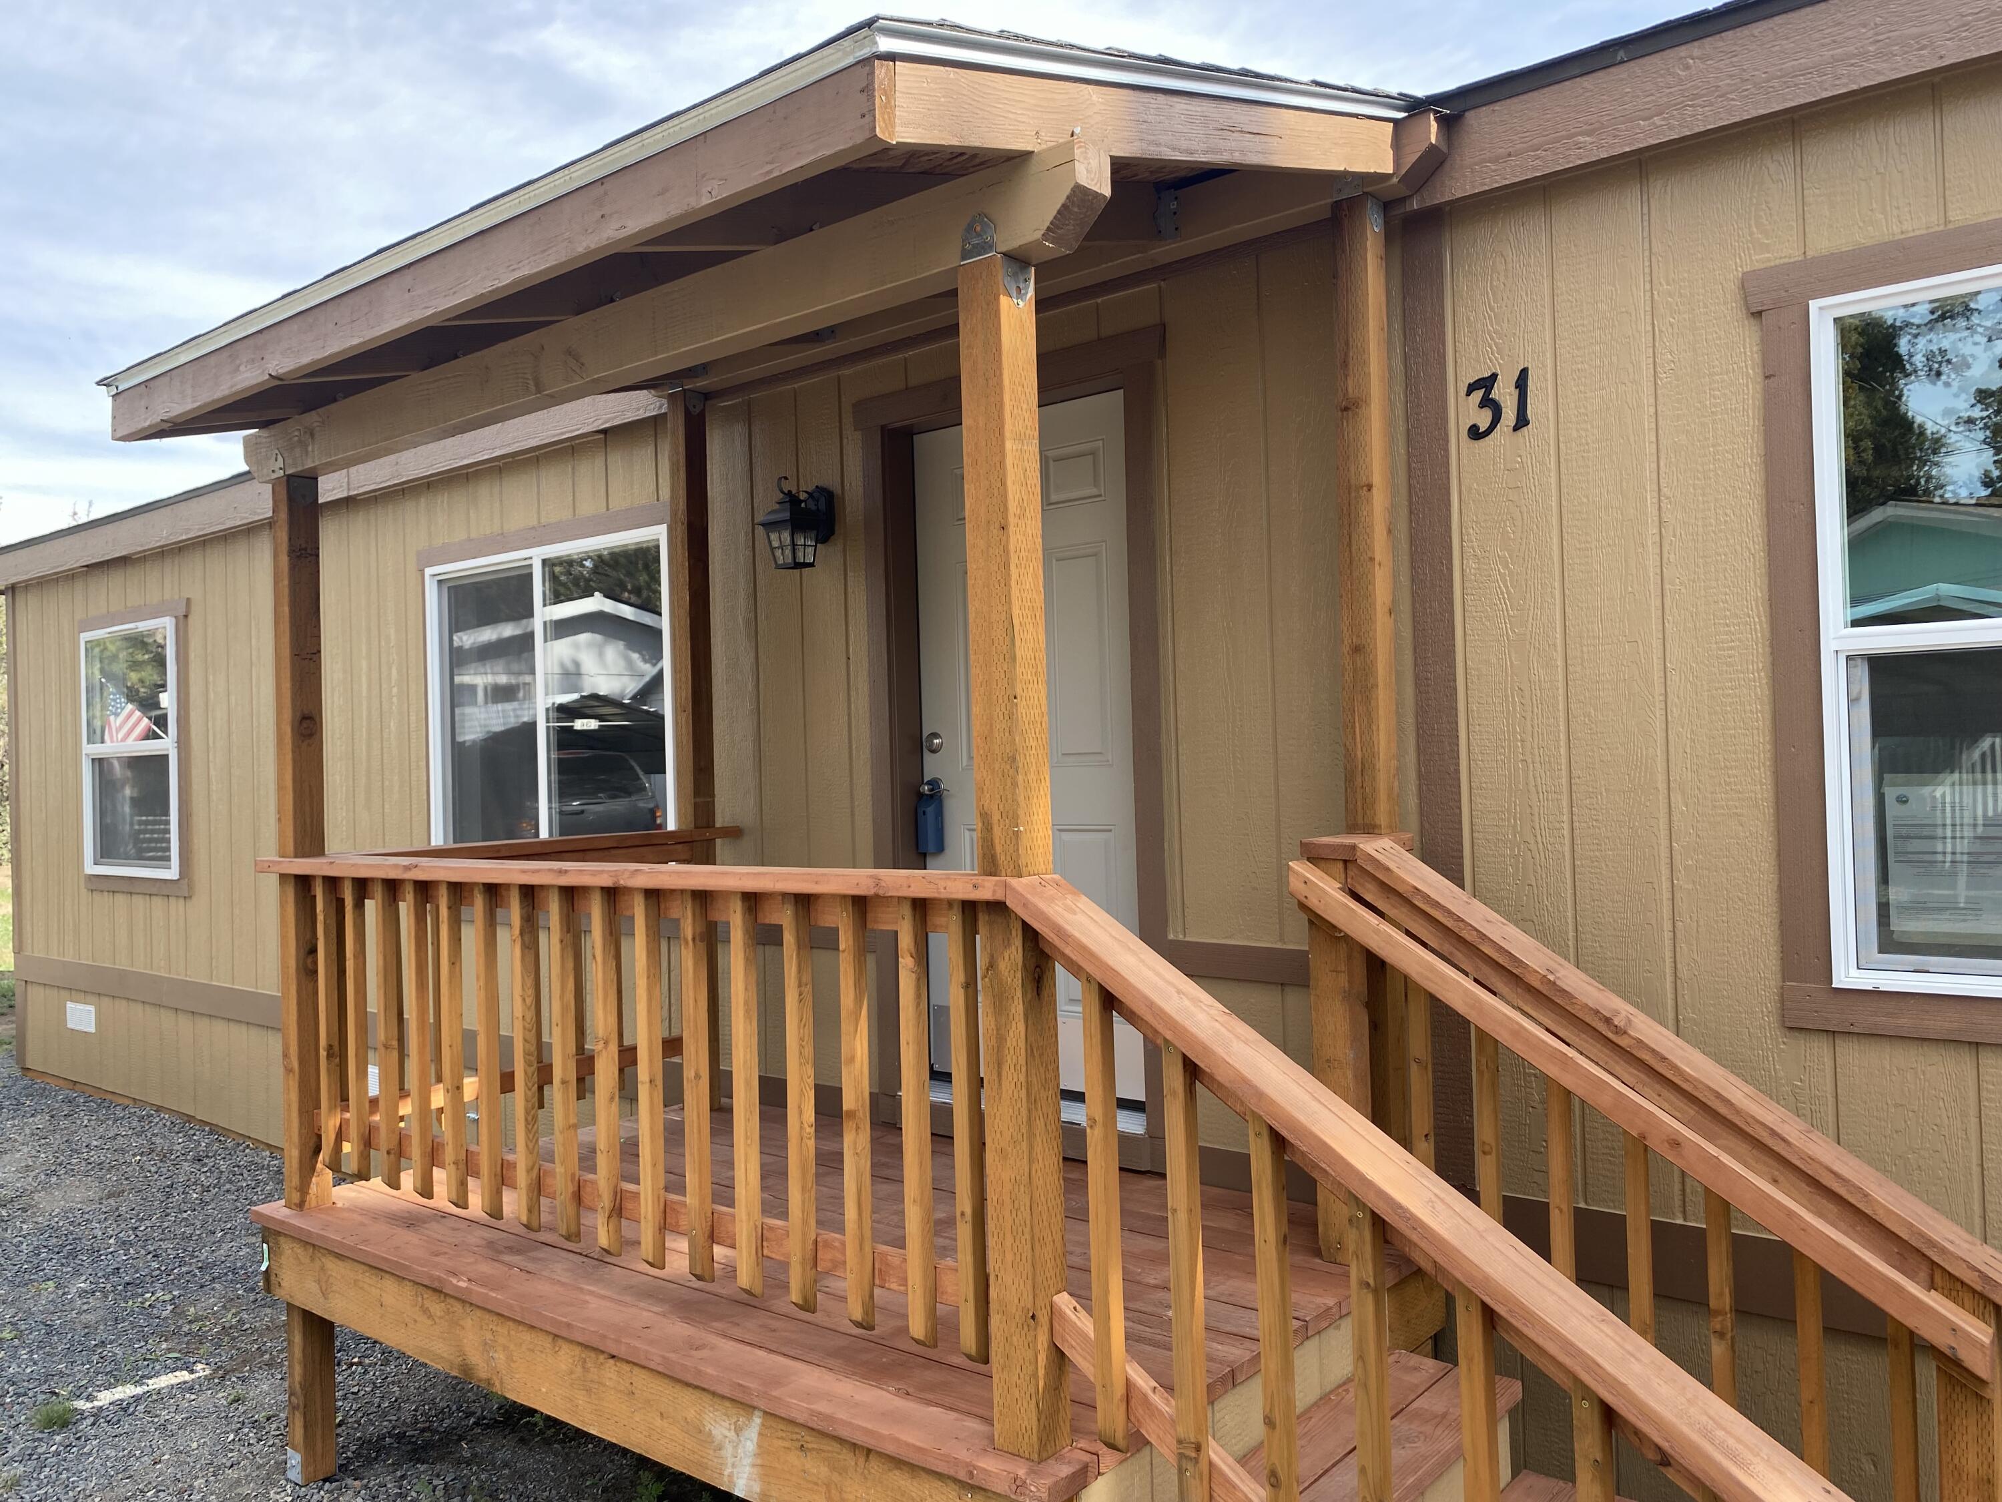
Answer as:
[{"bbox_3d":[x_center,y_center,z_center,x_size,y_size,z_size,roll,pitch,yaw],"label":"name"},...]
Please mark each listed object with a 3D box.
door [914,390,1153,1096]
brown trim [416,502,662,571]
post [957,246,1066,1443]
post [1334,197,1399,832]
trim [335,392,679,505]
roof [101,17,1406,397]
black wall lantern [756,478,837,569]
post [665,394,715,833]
[{"bbox_3d":[0.116,-0.007,4.465,0.905,1.999,0.045,-2,0,40],"label":"door"},{"bbox_3d":[-1.824,-0.830,5.859,1.700,0.088,0.030,-2,-1,39],"label":"brown trim"},{"bbox_3d":[0.024,0.163,2.467,0.090,1.940,0.090,-2,-1,39],"label":"post"},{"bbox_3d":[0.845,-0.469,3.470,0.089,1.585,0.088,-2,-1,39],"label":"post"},{"bbox_3d":[-2.061,-1.196,5.973,2.490,0.140,0.037,-2,-1,39],"label":"trim"},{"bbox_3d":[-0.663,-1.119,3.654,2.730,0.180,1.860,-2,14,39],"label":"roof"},{"bbox_3d":[-0.648,-0.714,4.771,0.150,0.302,0.226,-2,-1,39],"label":"black wall lantern"},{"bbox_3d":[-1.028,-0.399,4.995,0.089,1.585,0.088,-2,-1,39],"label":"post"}]

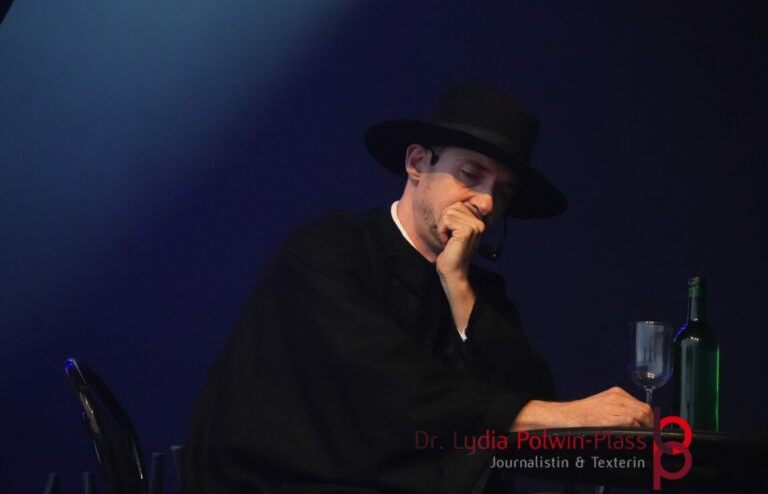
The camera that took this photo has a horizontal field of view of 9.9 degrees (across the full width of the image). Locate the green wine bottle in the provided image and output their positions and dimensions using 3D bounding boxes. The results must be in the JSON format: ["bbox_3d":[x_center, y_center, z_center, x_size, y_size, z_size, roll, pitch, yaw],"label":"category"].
[{"bbox_3d":[0.512,0.198,7.228,0.075,0.300,0.075,0,-8,0],"label":"green wine bottle"}]

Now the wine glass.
[{"bbox_3d":[0.442,0.228,7.350,0.078,0.200,0.078,0,-7,0],"label":"wine glass"}]

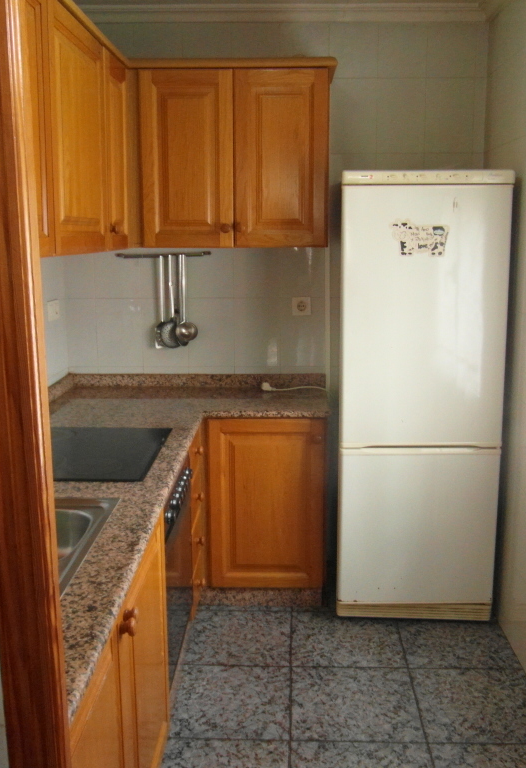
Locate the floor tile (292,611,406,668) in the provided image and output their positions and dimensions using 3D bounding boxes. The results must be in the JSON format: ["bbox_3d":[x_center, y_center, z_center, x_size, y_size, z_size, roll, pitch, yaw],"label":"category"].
[{"bbox_3d":[0.300,0.949,2.639,0.391,0.012,0.386,0,10,2],"label":"floor tile"}]

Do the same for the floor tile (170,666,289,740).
[{"bbox_3d":[-0.103,1.017,2.274,0.391,0.012,0.379,0,10,2],"label":"floor tile"}]

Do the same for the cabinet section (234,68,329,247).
[{"bbox_3d":[0.080,-0.901,2.908,0.361,0.659,0.360,0,12,2],"label":"cabinet section"}]

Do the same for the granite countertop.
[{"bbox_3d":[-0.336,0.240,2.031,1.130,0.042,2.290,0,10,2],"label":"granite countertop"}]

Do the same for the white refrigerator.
[{"bbox_3d":[0.591,0.036,2.912,0.599,1.679,0.570,0,10,3],"label":"white refrigerator"}]

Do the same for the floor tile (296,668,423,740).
[{"bbox_3d":[0.288,1.017,2.262,0.391,0.012,0.379,0,10,2],"label":"floor tile"}]

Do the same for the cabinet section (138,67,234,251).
[{"bbox_3d":[-0.285,-0.902,2.922,0.368,0.659,0.360,0,12,2],"label":"cabinet section"}]

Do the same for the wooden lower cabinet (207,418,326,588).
[{"bbox_3d":[0.024,0.424,2.999,0.452,0.687,0.520,0,10,2],"label":"wooden lower cabinet"}]

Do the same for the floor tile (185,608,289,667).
[{"bbox_3d":[-0.091,0.949,2.650,0.391,0.012,0.386,0,10,2],"label":"floor tile"}]

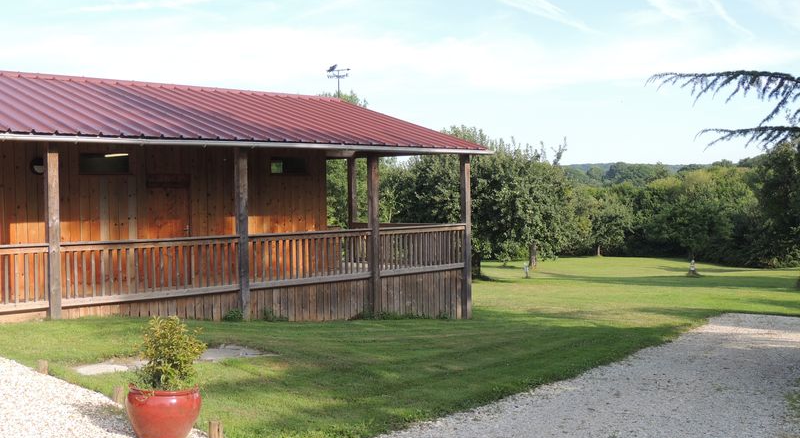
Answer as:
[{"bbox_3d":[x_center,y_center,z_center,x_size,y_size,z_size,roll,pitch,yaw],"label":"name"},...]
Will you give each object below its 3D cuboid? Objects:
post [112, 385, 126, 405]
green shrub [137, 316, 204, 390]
[{"bbox_3d":[-2.310,1.451,7.600,0.100,0.175,0.100,-1,2,-14],"label":"post"},{"bbox_3d":[-1.589,0.931,6.400,0.480,0.510,0.460,-1,2,-14],"label":"green shrub"}]

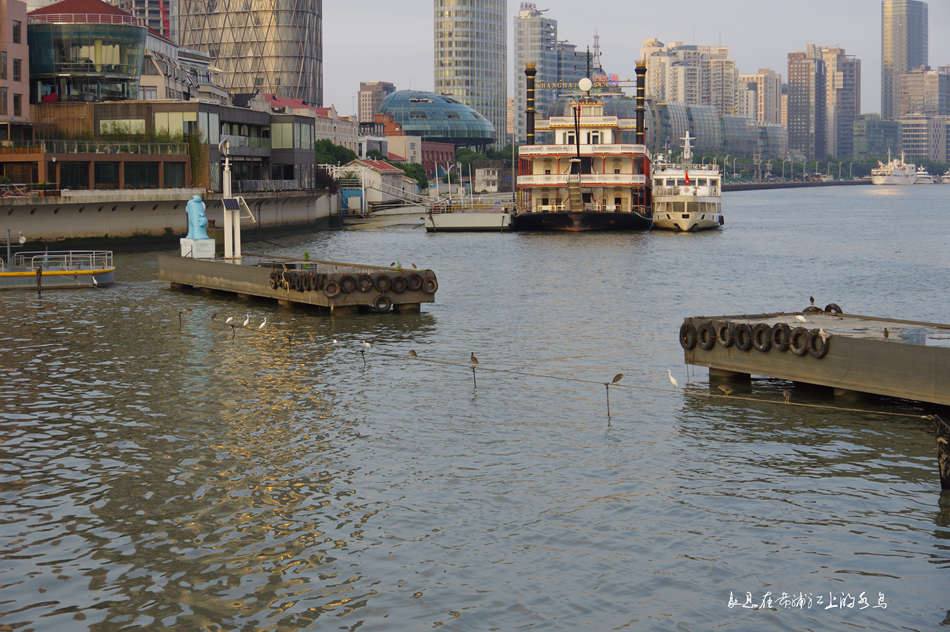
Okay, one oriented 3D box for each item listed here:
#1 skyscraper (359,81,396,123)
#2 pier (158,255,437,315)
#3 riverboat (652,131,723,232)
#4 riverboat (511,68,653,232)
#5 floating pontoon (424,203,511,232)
[{"bbox_3d":[-74.976,-141.610,1453.540,21.000,77.000,21.000,-3,5,-36],"label":"skyscraper"},{"bbox_3d":[-10.912,-2.057,107.943,6.100,2.000,27.500,-2,5,-27],"label":"pier"},{"bbox_3d":[28.693,-18.258,256.239,8.700,12.900,36.000,0,4,6],"label":"riverboat"},{"bbox_3d":[16.385,-23.119,267.846,17.300,20.800,62.000,0,4,6],"label":"riverboat"},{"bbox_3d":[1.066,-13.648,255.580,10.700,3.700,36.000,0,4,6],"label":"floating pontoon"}]

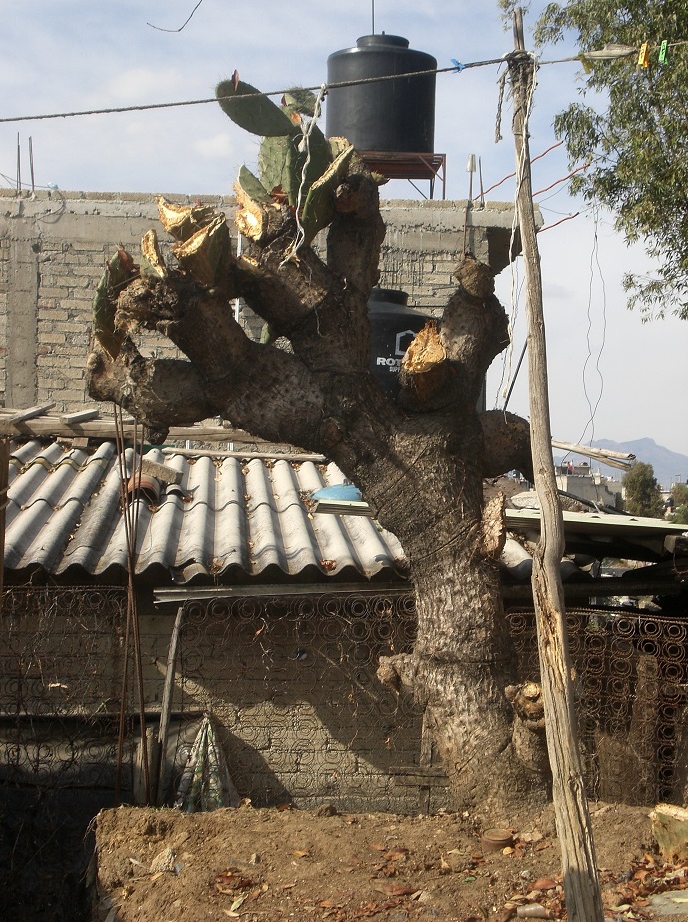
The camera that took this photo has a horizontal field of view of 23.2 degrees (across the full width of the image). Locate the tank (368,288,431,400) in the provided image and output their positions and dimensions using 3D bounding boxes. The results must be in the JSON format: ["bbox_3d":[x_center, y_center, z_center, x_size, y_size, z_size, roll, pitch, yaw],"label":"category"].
[{"bbox_3d":[0.240,-0.640,12.700,1.080,1.280,1.080,1,-1,0],"label":"tank"}]

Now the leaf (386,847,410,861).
[{"bbox_3d":[0.215,1.579,6.750,0.100,0.035,0.080,1,-1,0],"label":"leaf"}]

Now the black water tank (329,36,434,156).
[{"bbox_3d":[0.370,-3.490,16.400,1.070,1.190,1.070,1,-1,0],"label":"black water tank"}]

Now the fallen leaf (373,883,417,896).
[{"bbox_3d":[0.187,1.583,6.200,0.160,0.030,0.080,1,-1,0],"label":"fallen leaf"}]

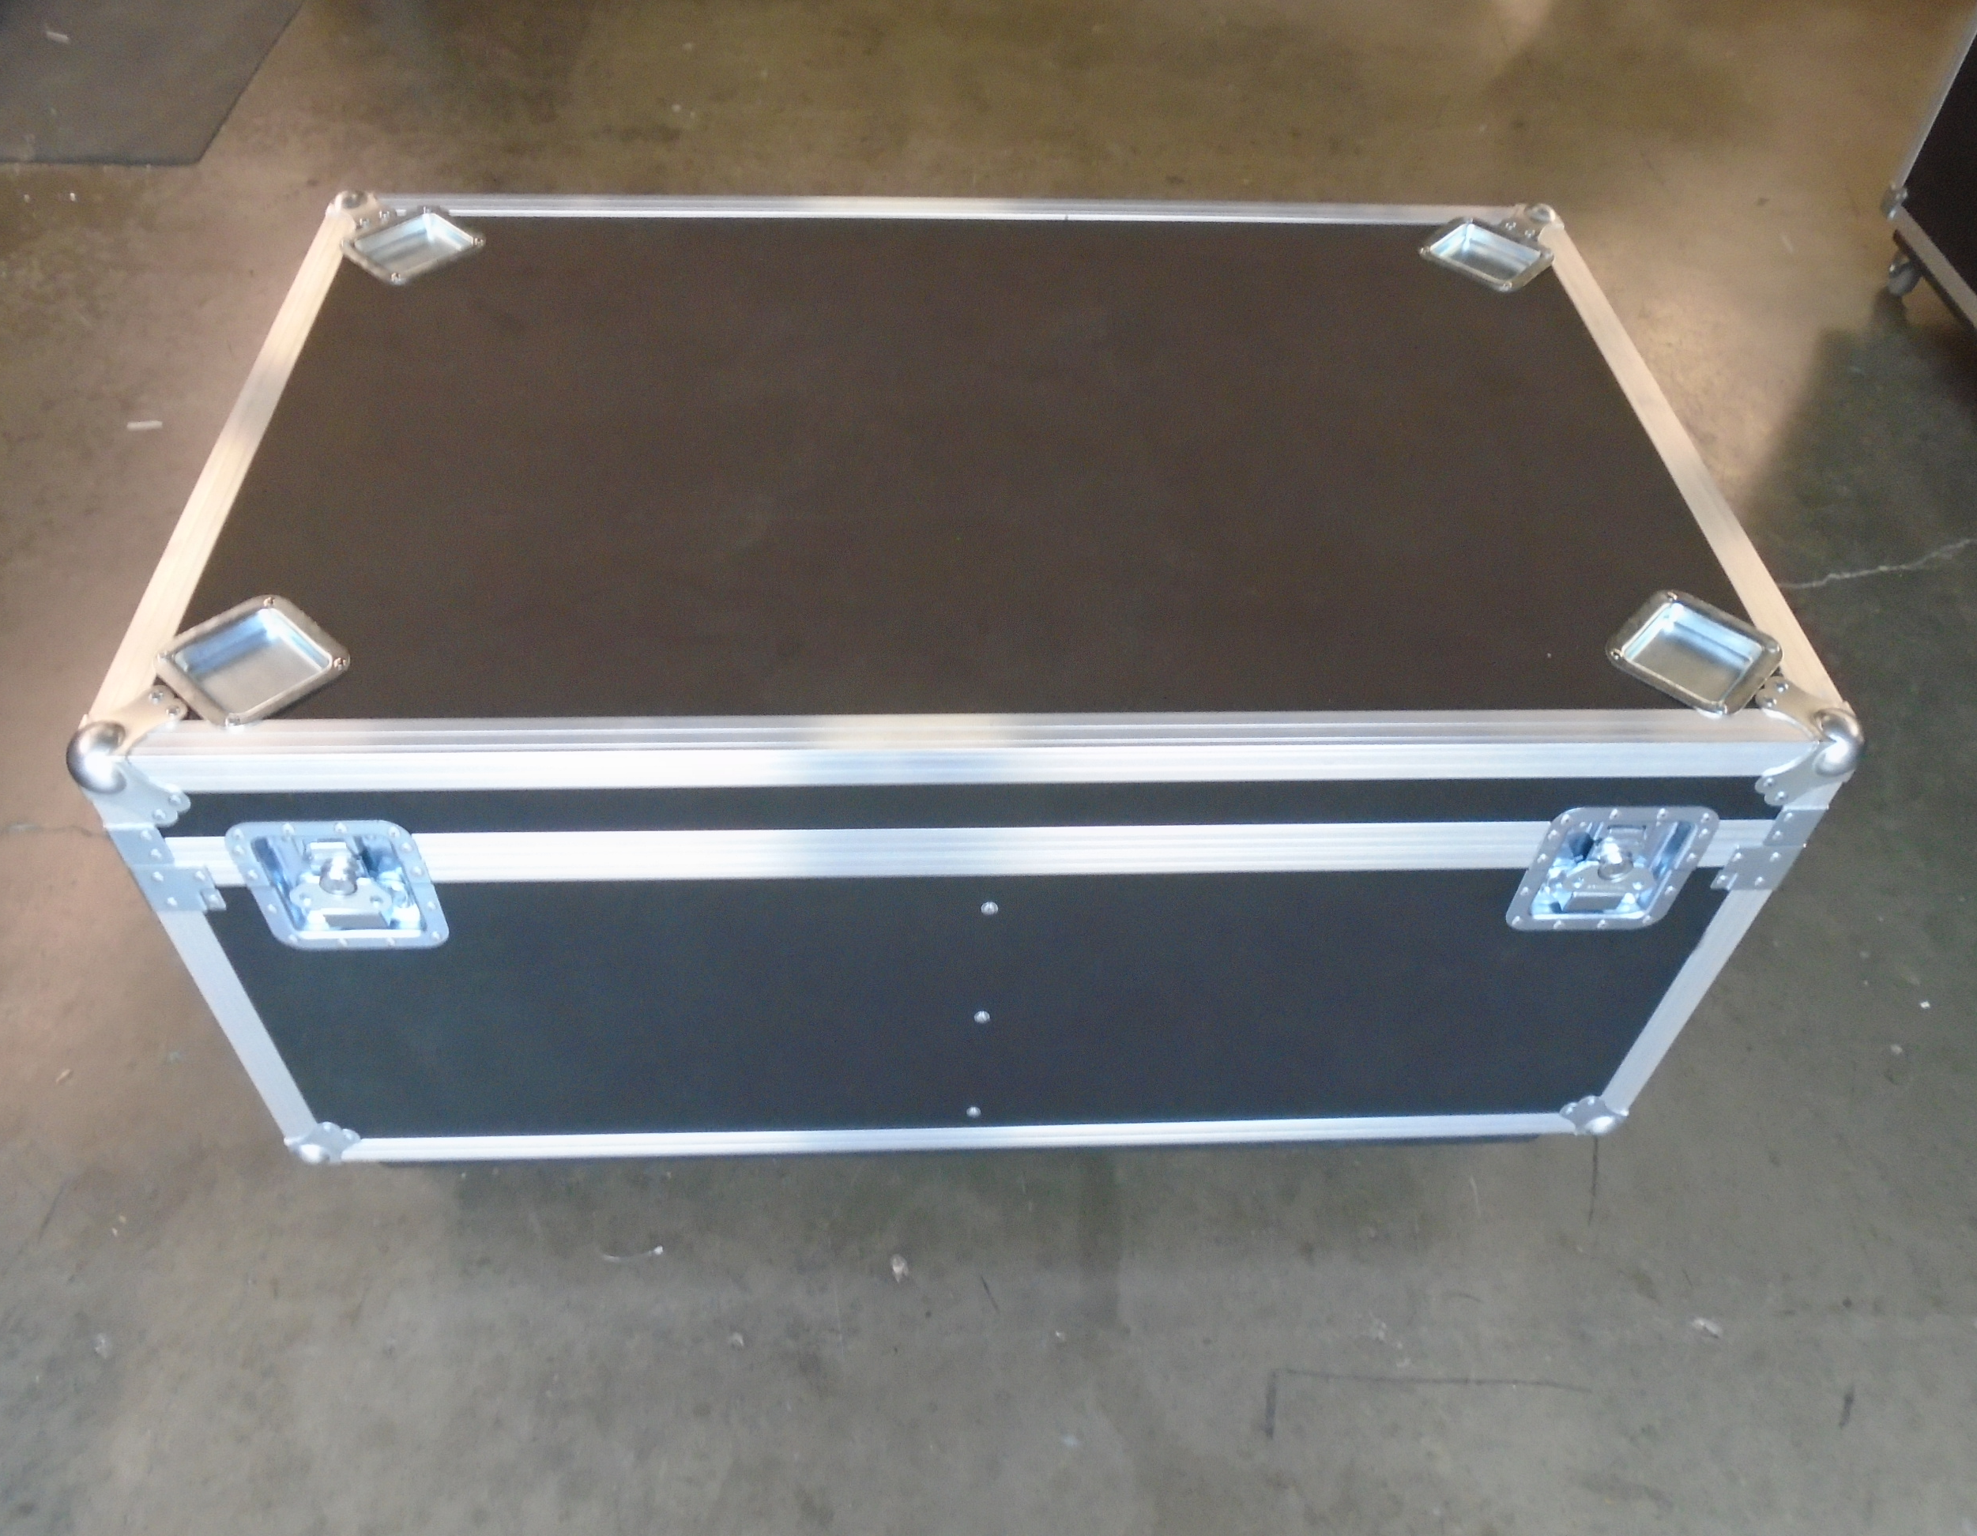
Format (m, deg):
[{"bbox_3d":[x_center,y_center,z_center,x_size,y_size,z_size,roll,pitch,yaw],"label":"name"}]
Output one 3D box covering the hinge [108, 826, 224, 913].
[{"bbox_3d":[-0.502,0.053,0.950,0.046,0.081,0.032,-1,47,-3],"label":"hinge"}]

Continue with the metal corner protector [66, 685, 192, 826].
[{"bbox_3d":[-0.494,-0.007,0.907,0.060,0.061,0.059,-1,47,-3],"label":"metal corner protector"}]

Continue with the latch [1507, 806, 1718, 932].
[{"bbox_3d":[0.409,0.062,1.015,0.113,0.128,0.021,-1,47,-3],"label":"latch"}]

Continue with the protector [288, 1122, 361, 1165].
[{"bbox_3d":[-0.511,0.269,1.206,0.054,0.064,0.058,-1,47,-3],"label":"protector"}]

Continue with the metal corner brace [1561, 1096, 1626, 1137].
[{"bbox_3d":[0.488,0.262,1.267,0.056,0.061,0.058,-1,47,-3],"label":"metal corner brace"}]

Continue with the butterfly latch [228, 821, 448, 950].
[{"bbox_3d":[-0.403,0.069,0.966,0.112,0.127,0.021,-1,47,-3],"label":"butterfly latch"}]

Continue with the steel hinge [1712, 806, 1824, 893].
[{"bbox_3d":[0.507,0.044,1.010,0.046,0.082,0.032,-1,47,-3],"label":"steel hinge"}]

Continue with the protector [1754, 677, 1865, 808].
[{"bbox_3d":[0.502,-0.017,0.966,0.059,0.060,0.059,-1,47,-3],"label":"protector"}]

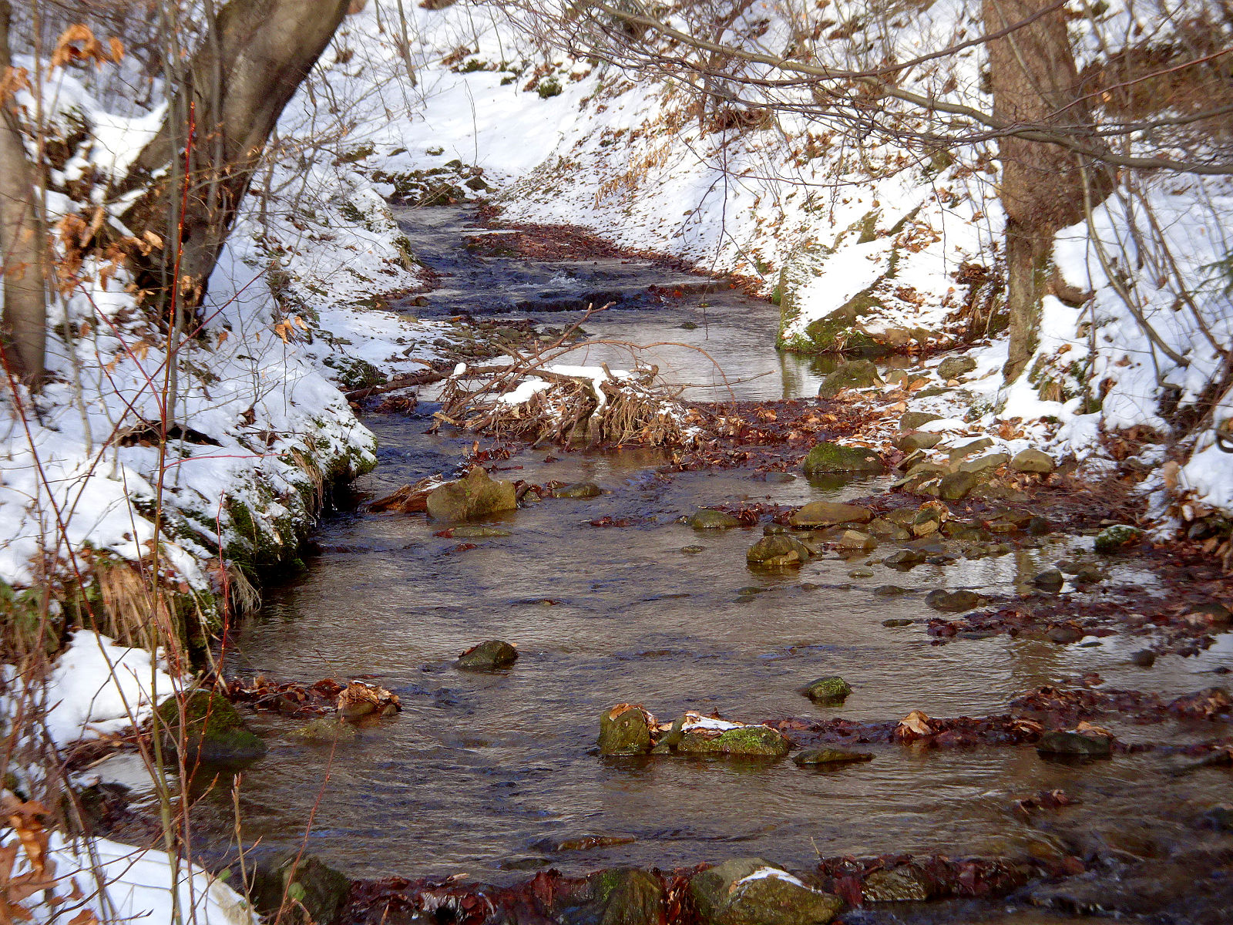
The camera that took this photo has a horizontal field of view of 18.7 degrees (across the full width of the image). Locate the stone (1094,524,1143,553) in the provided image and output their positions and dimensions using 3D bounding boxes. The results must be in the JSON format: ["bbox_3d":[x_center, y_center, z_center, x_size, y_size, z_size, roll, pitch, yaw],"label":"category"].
[{"bbox_3d":[2.065,0.315,15.400,0.198,0.115,0.160,0,5,0],"label":"stone"}]

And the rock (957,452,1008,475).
[{"bbox_3d":[1.766,0.005,18.000,0.255,0.090,0.190,0,5,0],"label":"rock"}]

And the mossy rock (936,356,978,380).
[{"bbox_3d":[1.883,-0.519,20.684,0.232,0.134,0.187,0,6,0],"label":"mossy rock"}]

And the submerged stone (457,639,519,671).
[{"bbox_3d":[-0.463,0.694,13.475,0.220,0.115,0.166,0,6,0],"label":"submerged stone"}]

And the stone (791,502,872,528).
[{"bbox_3d":[0.942,0.228,16.400,0.359,0.110,0.230,0,5,0],"label":"stone"}]

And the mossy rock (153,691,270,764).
[{"bbox_3d":[-1.270,0.829,11.730,0.341,0.236,0.289,0,6,0],"label":"mossy rock"}]

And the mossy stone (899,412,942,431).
[{"bbox_3d":[1.550,-0.209,19.078,0.214,0.098,0.172,0,6,0],"label":"mossy stone"}]

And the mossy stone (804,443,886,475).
[{"bbox_3d":[1.146,-0.019,18.900,0.419,0.160,0.270,0,5,0],"label":"mossy stone"}]

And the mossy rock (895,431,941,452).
[{"bbox_3d":[1.495,-0.105,18.484,0.231,0.100,0.186,0,6,0],"label":"mossy rock"}]

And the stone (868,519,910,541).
[{"bbox_3d":[1.155,0.286,15.850,0.184,0.090,0.140,0,5,0],"label":"stone"}]

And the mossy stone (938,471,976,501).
[{"bbox_3d":[1.593,0.110,17.450,0.180,0.135,0.160,0,5,0],"label":"mossy stone"}]

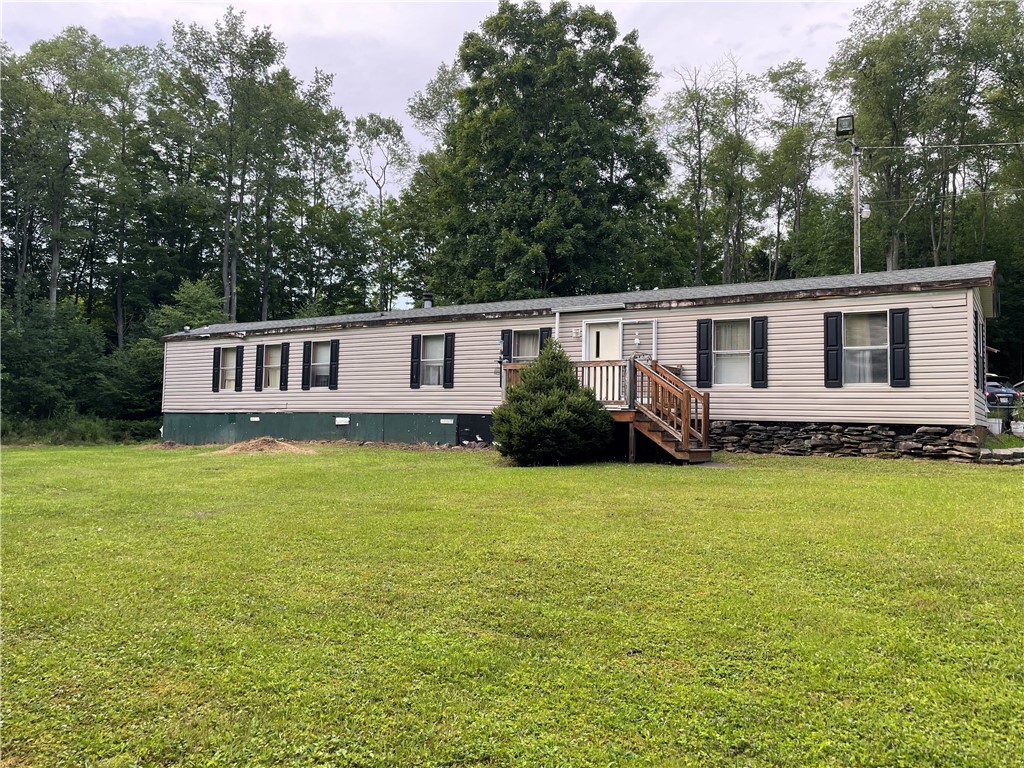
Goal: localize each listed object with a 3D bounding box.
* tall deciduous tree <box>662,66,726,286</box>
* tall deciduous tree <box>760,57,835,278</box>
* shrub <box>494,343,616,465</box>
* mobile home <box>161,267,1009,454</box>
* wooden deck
[{"bbox_3d":[9.405,-7.180,38.397,3.195,17.689,3.195,-1,-3,33],"label":"tall deciduous tree"},{"bbox_3d":[14.152,-7.297,38.405,3.795,18.075,3.795,-1,-3,33],"label":"tall deciduous tree"},{"bbox_3d":[0.745,0.339,14.552,2.281,2.332,2.281,1,-3,0],"label":"shrub"},{"bbox_3d":[-0.620,-0.172,20.910,23.269,4.100,4.370,-1,-3,33],"label":"mobile home"},{"bbox_3d":[1.983,0.518,15.612,4.044,1.989,1.850,-1,-3,33],"label":"wooden deck"}]

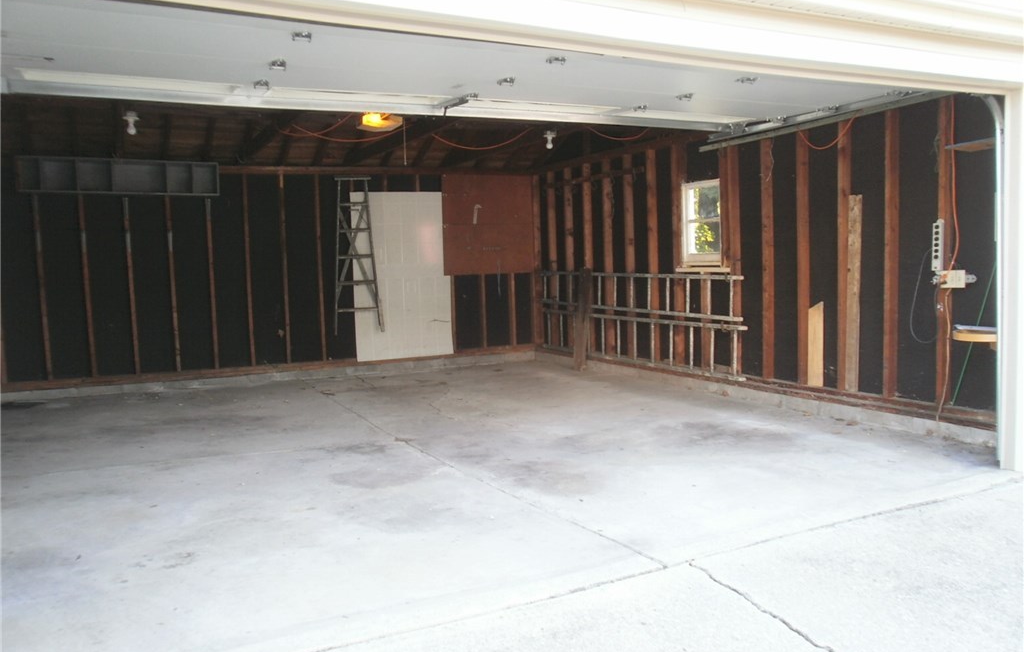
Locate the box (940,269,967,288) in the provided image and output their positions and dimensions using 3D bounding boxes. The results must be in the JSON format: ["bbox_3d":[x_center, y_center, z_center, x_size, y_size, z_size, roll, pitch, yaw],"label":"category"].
[{"bbox_3d":[2.782,-0.295,4.838,0.061,0.116,0.141,-4,5,-25],"label":"box"}]

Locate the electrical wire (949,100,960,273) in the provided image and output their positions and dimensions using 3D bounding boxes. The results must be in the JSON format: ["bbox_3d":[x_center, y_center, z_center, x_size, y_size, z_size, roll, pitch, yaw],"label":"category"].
[{"bbox_3d":[2.771,-0.892,4.827,0.040,1.091,0.061,-4,5,-25],"label":"electrical wire"}]

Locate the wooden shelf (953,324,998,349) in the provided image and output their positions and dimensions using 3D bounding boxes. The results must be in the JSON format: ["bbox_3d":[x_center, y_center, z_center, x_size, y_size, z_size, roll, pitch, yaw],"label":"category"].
[{"bbox_3d":[2.895,0.060,4.717,0.222,0.091,0.333,-4,5,-25],"label":"wooden shelf"}]

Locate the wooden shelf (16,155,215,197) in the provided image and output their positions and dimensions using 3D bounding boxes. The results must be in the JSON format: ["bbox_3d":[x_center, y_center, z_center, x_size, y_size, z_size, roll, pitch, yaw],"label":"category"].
[{"bbox_3d":[-4.077,-1.553,8.074,1.879,0.348,0.222,-4,5,-25],"label":"wooden shelf"}]

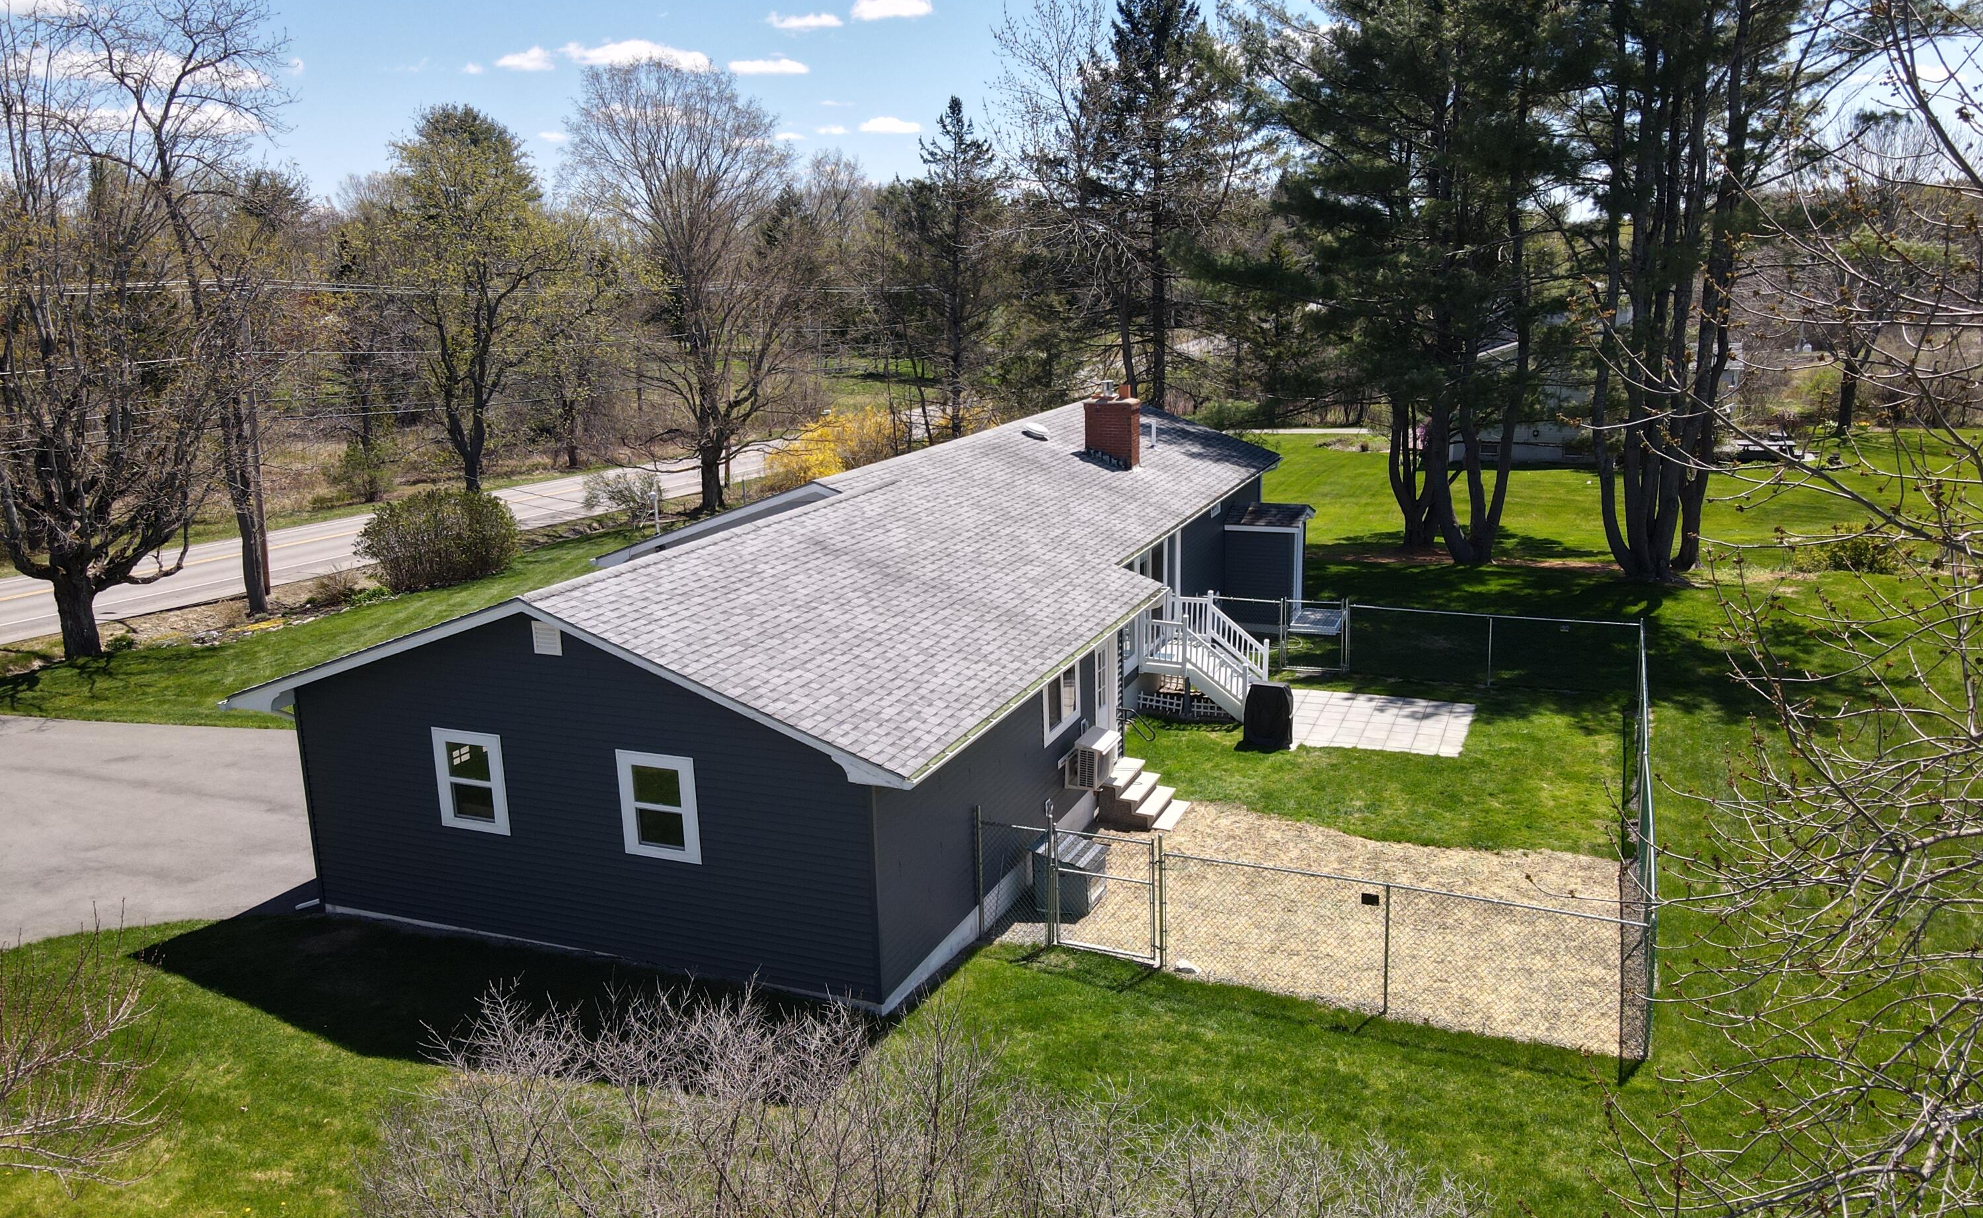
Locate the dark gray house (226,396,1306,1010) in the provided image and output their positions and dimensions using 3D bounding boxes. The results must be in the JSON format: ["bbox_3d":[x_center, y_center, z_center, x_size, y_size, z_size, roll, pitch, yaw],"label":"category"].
[{"bbox_3d":[-0.705,-0.614,26.093,10.260,5.250,23.690,3,14,22],"label":"dark gray house"}]

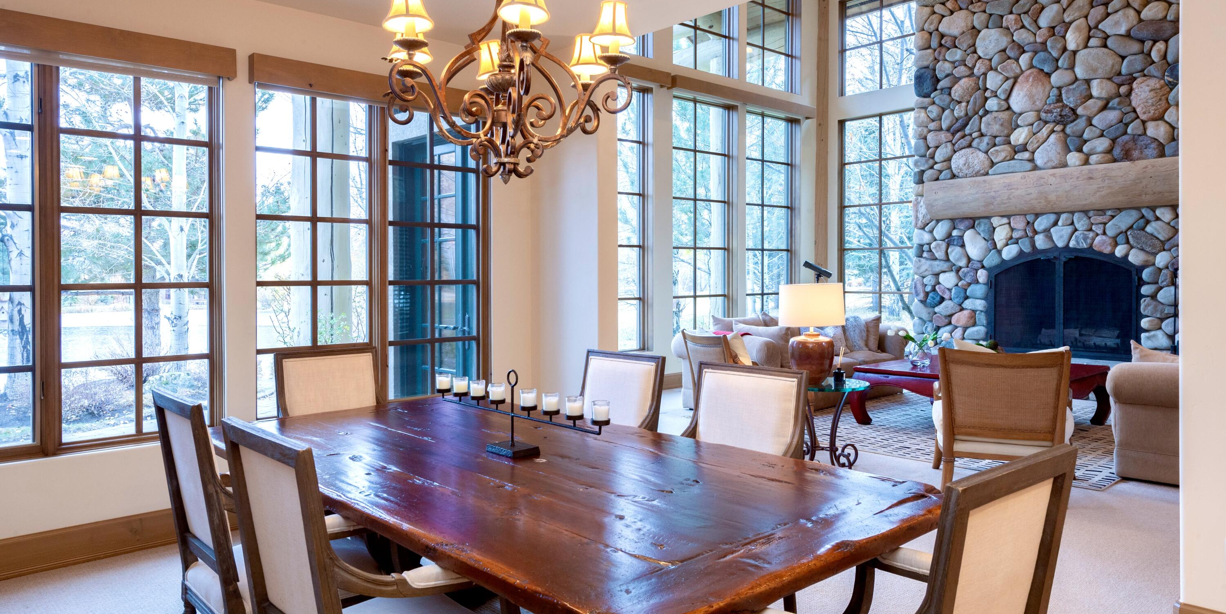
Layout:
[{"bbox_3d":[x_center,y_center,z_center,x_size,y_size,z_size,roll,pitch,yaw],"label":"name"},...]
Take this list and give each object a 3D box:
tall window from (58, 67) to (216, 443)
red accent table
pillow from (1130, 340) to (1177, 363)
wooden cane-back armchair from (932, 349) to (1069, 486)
[{"bbox_3d":[-2.301,-0.252,3.979,0.685,1.816,0.079,-2,3,-42],"label":"tall window"},{"bbox_3d":[3.134,0.777,7.036,1.600,0.480,1.560,-2,3,-43],"label":"red accent table"},{"bbox_3d":[3.658,0.432,5.304,0.170,0.460,0.520,-26,18,-39],"label":"pillow"},{"bbox_3d":[2.375,0.664,5.022,0.770,0.860,0.730,0,2,23],"label":"wooden cane-back armchair"}]

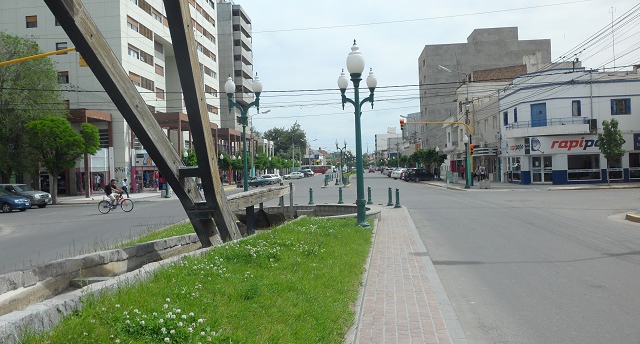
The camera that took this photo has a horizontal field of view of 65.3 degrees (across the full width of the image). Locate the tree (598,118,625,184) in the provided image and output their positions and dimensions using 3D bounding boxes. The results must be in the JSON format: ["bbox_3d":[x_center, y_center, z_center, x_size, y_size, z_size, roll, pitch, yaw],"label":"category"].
[{"bbox_3d":[21.116,-1.470,36.269,1.890,4.850,1.890,-2,0,5],"label":"tree"}]

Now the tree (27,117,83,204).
[{"bbox_3d":[-17.819,-0.799,33.520,3.900,5.860,3.900,-2,0,5],"label":"tree"}]

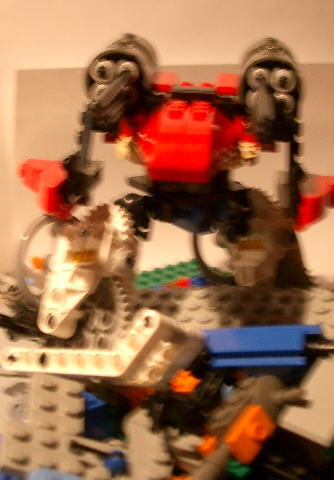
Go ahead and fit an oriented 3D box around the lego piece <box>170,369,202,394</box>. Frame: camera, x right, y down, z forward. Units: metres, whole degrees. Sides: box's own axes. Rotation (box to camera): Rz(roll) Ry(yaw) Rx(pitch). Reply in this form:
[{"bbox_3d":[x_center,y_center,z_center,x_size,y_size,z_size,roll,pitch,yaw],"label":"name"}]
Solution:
[{"bbox_3d":[0.006,0.044,0.282,0.009,0.008,0.009,2,18,0],"label":"lego piece"}]

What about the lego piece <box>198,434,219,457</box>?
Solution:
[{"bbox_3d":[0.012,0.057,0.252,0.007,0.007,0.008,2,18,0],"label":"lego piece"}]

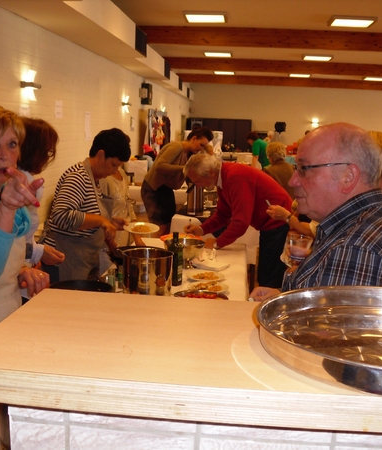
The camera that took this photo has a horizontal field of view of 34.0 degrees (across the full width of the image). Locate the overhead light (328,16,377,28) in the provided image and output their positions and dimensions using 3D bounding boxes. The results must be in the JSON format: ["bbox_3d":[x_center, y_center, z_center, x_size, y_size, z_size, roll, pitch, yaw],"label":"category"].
[{"bbox_3d":[2.274,-2.852,8.781,0.600,0.065,0.600,3,9,4],"label":"overhead light"}]

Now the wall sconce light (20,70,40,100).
[{"bbox_3d":[-1.666,-1.448,6.529,0.150,0.330,0.280,3,9,4],"label":"wall sconce light"}]

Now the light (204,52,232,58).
[{"bbox_3d":[0.577,-3.579,13.076,0.600,0.065,0.600,3,9,4],"label":"light"}]

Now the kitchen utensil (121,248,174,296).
[{"bbox_3d":[-0.210,0.250,3.020,0.250,0.225,0.245,3,9,0],"label":"kitchen utensil"}]

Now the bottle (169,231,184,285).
[{"bbox_3d":[-0.066,0.177,3.321,0.060,0.290,0.060,3,9,4],"label":"bottle"}]

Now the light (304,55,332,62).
[{"bbox_3d":[2.630,-3.458,12.914,0.600,0.065,0.600,3,9,4],"label":"light"}]

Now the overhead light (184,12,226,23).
[{"bbox_3d":[0.221,-2.974,8.955,0.600,0.065,0.600,3,9,4],"label":"overhead light"}]

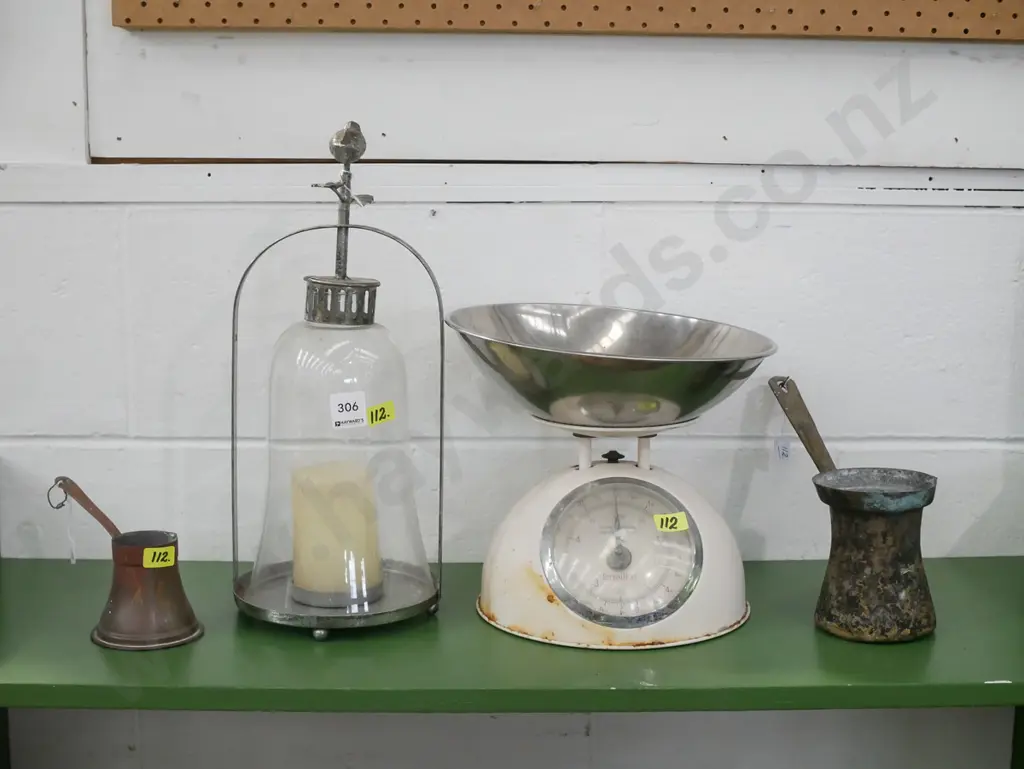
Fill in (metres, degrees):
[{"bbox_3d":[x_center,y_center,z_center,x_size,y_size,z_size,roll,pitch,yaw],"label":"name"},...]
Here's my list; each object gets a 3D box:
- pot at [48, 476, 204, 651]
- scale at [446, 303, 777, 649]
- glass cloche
[{"bbox_3d":[-0.286,0.128,1.082,0.124,0.113,0.086,3,10,13],"label":"pot"},{"bbox_3d":[0.077,0.062,1.148,0.255,0.232,0.255,1,10,-1],"label":"scale"},{"bbox_3d":[-0.127,-0.006,1.097,0.161,0.379,0.155,2,10,3],"label":"glass cloche"}]

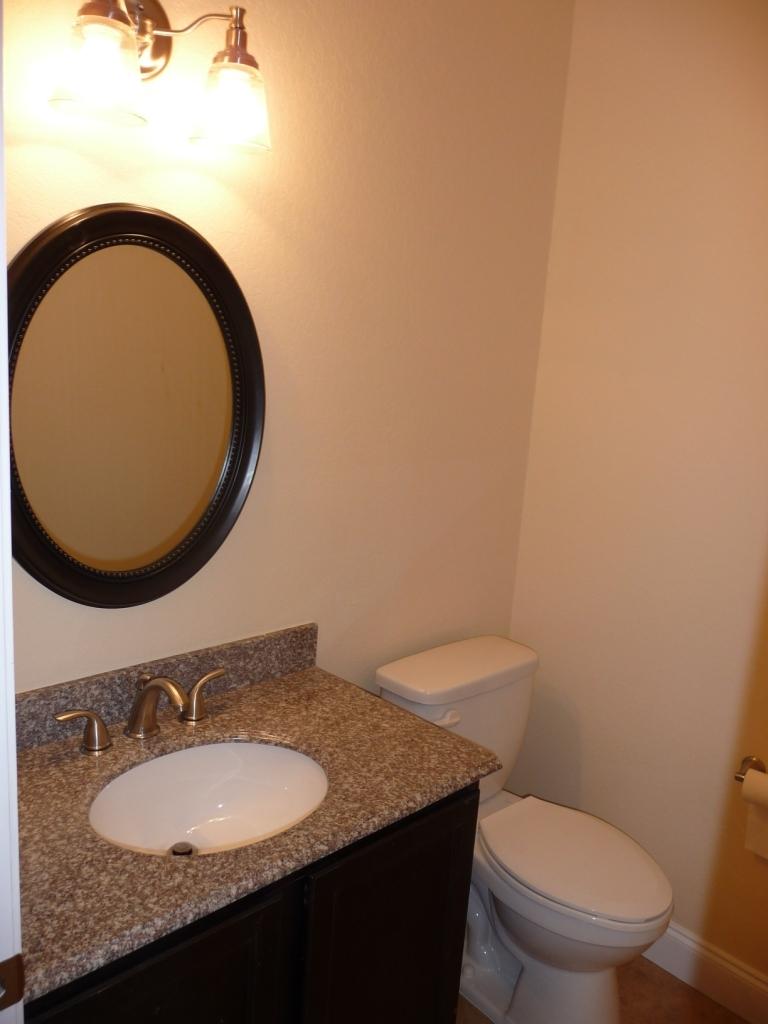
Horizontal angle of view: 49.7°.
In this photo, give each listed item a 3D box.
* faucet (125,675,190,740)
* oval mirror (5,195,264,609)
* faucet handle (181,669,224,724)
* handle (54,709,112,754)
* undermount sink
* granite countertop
[{"bbox_3d":[-0.414,0.369,1.540,0.062,0.132,0.180,-7,16,-44],"label":"faucet"},{"bbox_3d":[-0.460,-0.179,1.522,0.584,0.733,0.030,-7,16,-44],"label":"oval mirror"},{"bbox_3d":[-0.357,0.365,1.646,0.099,0.092,0.052,-7,16,-43],"label":"faucet handle"},{"bbox_3d":[-0.542,0.392,1.493,0.107,0.089,0.055,-7,16,-44],"label":"handle"},{"bbox_3d":[-0.298,0.574,1.452,0.450,0.177,0.385,-7,16,-44],"label":"undermount sink"},{"bbox_3d":[-0.312,0.474,1.463,0.946,0.027,0.569,-7,16,-44],"label":"granite countertop"}]

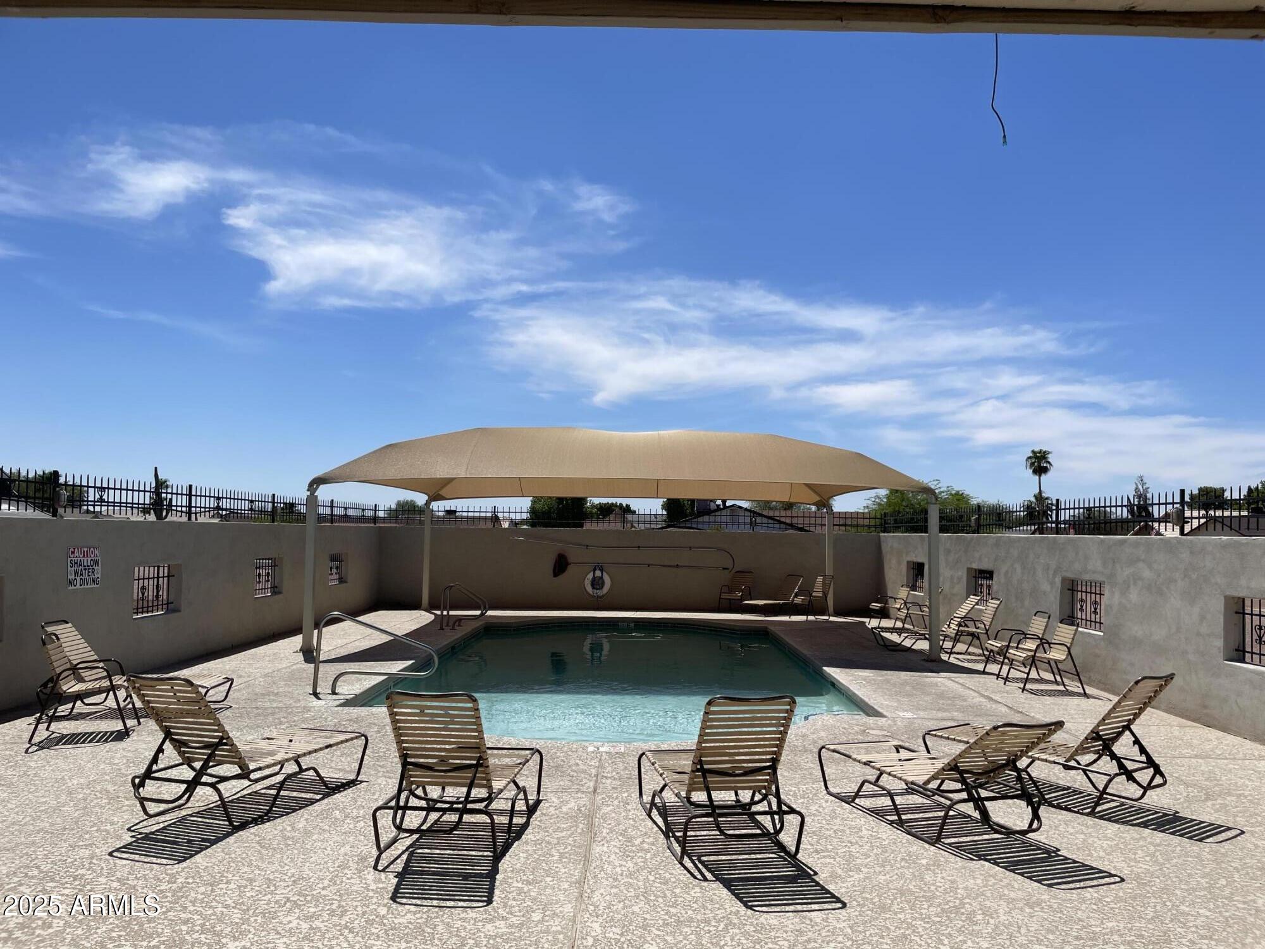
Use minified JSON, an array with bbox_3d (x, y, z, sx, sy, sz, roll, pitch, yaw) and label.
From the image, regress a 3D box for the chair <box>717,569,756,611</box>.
[{"bbox_3d":[2.388,2.673,21.666,0.575,0.858,0.752,-2,-4,36],"label":"chair"}]

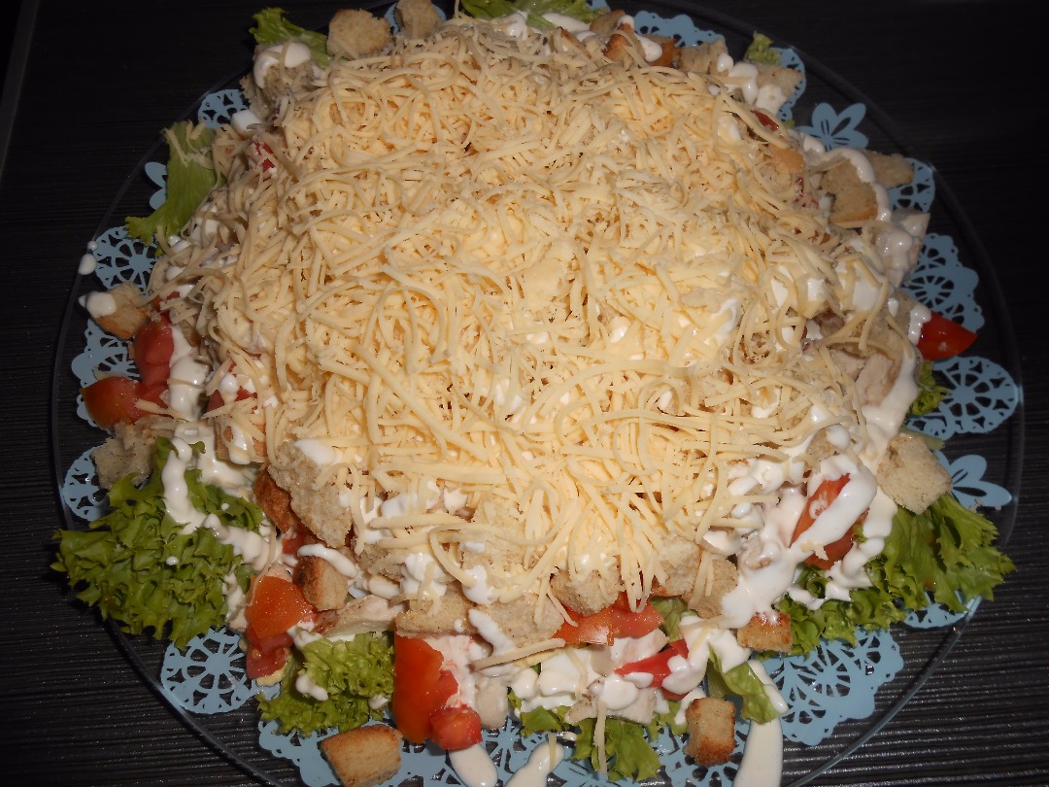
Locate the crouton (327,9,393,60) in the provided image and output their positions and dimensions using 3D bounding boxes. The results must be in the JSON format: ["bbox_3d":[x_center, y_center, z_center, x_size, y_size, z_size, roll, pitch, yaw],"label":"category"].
[{"bbox_3d":[-0.062,-0.136,0.298,0.023,0.013,0.014,1,94,-10],"label":"crouton"}]

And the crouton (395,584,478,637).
[{"bbox_3d":[-0.023,0.056,0.206,0.020,0.010,0.010,1,40,-13],"label":"crouton"}]

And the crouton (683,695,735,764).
[{"bbox_3d":[0.052,0.096,0.223,0.011,0.011,0.014,2,37,0],"label":"crouton"}]

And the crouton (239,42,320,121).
[{"bbox_3d":[-0.089,-0.114,0.287,0.022,0.017,0.018,13,68,-8],"label":"crouton"}]

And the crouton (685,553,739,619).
[{"bbox_3d":[0.052,0.053,0.218,0.014,0.013,0.016,7,66,3],"label":"crouton"}]

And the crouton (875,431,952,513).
[{"bbox_3d":[0.119,0.024,0.240,0.015,0.013,0.015,-37,71,-15],"label":"crouton"}]

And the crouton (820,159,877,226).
[{"bbox_3d":[0.109,-0.068,0.265,0.015,0.014,0.014,-3,61,12],"label":"crouton"}]

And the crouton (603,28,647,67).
[{"bbox_3d":[0.038,-0.132,0.304,0.015,0.013,0.014,-18,68,-8],"label":"crouton"}]

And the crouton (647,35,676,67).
[{"bbox_3d":[0.053,-0.134,0.310,0.014,0.012,0.013,-9,67,-4],"label":"crouton"}]

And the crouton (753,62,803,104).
[{"bbox_3d":[0.094,-0.116,0.294,0.015,0.009,0.011,18,76,19],"label":"crouton"}]

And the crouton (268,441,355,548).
[{"bbox_3d":[-0.057,0.028,0.212,0.015,0.013,0.025,-41,85,-13],"label":"crouton"}]

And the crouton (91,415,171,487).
[{"bbox_3d":[-0.122,0.019,0.247,0.017,0.014,0.017,9,66,4],"label":"crouton"}]

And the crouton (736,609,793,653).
[{"bbox_3d":[0.067,0.066,0.219,0.014,0.010,0.009,-9,101,16],"label":"crouton"}]

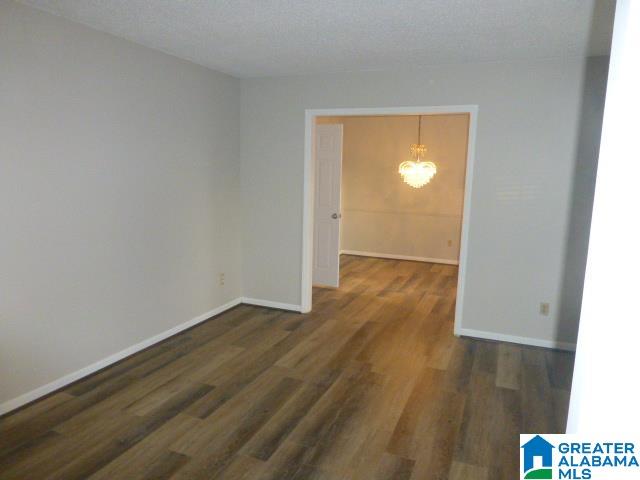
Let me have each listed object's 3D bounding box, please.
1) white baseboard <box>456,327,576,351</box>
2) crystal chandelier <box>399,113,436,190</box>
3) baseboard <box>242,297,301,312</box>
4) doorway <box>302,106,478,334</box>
[{"bbox_3d":[1.758,0.902,3.961,0.944,0.085,0.020,5,9,22],"label":"white baseboard"},{"bbox_3d":[1.300,-1.205,5.796,0.490,1.060,0.490,5,9,22],"label":"crystal chandelier"},{"bbox_3d":[-0.546,0.711,4.910,0.766,0.083,0.020,5,9,22],"label":"baseboard"},{"bbox_3d":[0.612,-0.201,4.362,1.644,2.109,0.140,5,9,22],"label":"doorway"}]

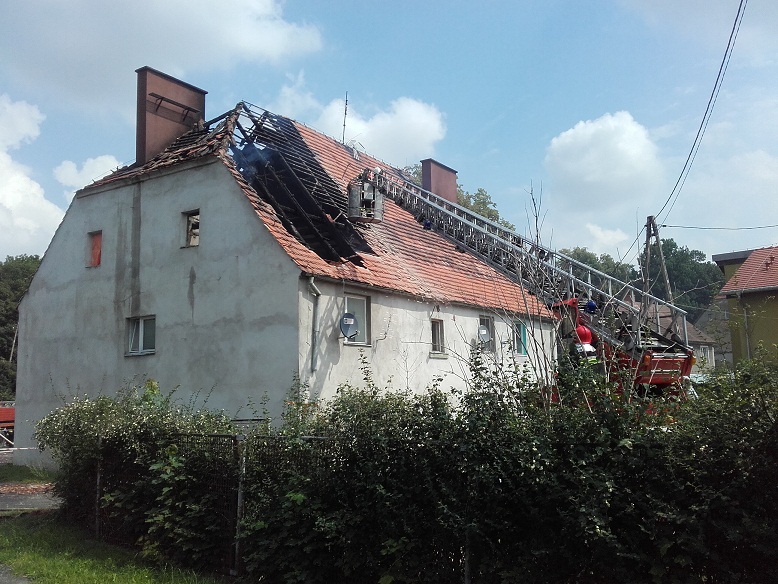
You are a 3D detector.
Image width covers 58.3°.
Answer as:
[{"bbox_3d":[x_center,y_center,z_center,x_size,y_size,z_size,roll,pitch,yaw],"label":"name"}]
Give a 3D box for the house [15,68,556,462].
[{"bbox_3d":[-2.680,-0.564,32.023,14.501,15.035,21.243,-6,-9,32],"label":"house"}]

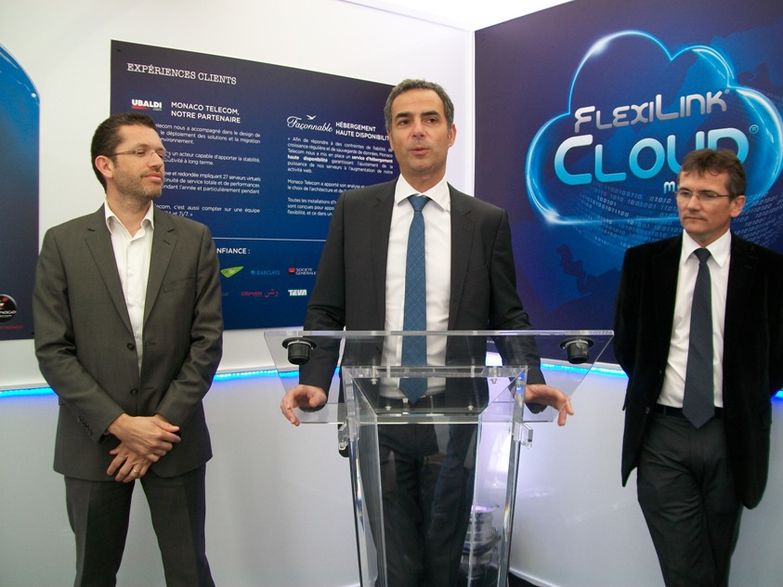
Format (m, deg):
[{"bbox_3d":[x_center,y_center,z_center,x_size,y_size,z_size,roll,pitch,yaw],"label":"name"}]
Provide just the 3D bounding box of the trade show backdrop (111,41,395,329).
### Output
[{"bbox_3d":[-0.428,-0.358,2.815,1.210,0.960,0.020,-2,3,-37],"label":"trade show backdrop"}]

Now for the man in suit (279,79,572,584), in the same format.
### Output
[{"bbox_3d":[0.078,0.375,1.909,0.660,1.790,0.420,0,3,2],"label":"man in suit"}]

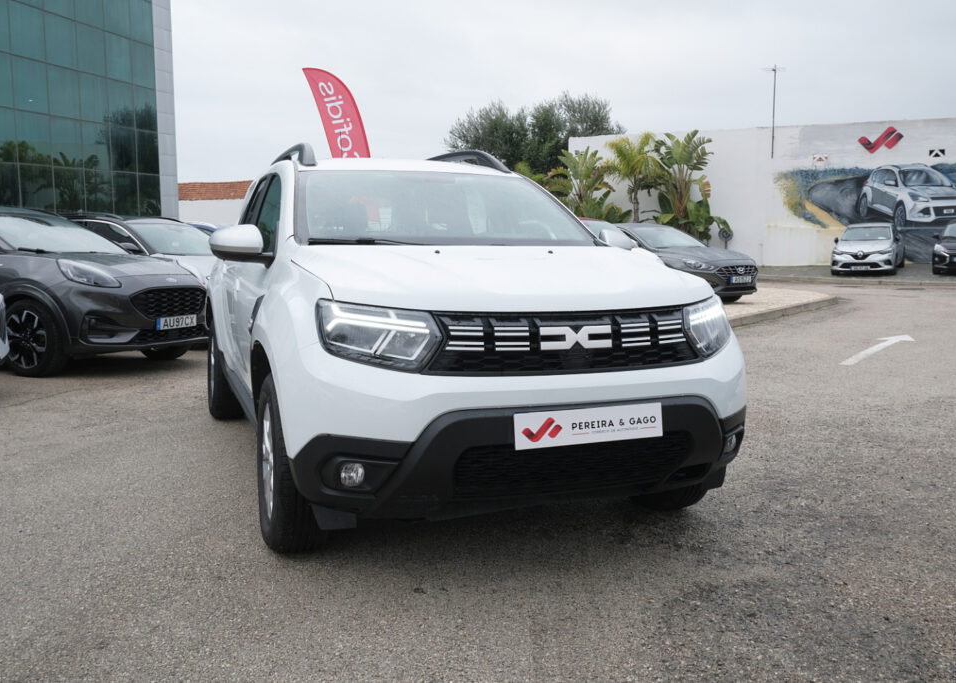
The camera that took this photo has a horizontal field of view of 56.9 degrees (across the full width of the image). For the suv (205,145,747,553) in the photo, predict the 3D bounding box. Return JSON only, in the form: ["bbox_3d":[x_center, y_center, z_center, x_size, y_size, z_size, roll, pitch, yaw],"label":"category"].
[{"bbox_3d":[-0.436,-0.214,4.849,1.900,1.690,4.340,-3,7,-21],"label":"suv"}]

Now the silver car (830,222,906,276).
[{"bbox_3d":[11.830,-2.815,26.606,1.860,1.440,4.050,4,10,30],"label":"silver car"}]

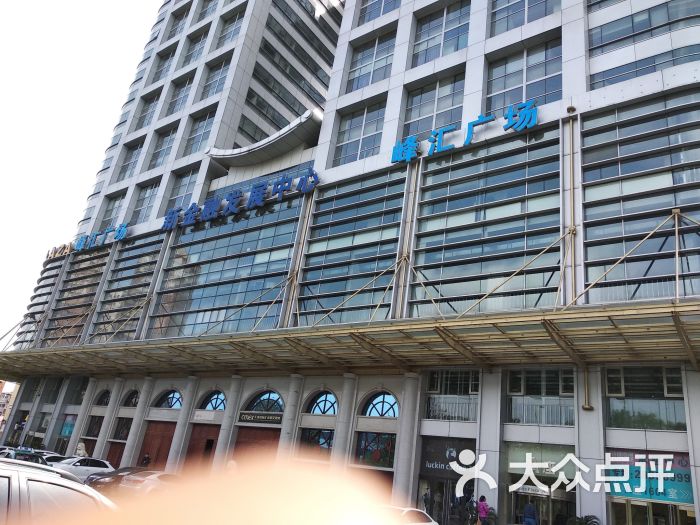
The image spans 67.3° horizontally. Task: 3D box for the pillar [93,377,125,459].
[{"bbox_3d":[-19.604,12.951,42.438,0.780,7.200,0.780,-9,-29,36],"label":"pillar"}]

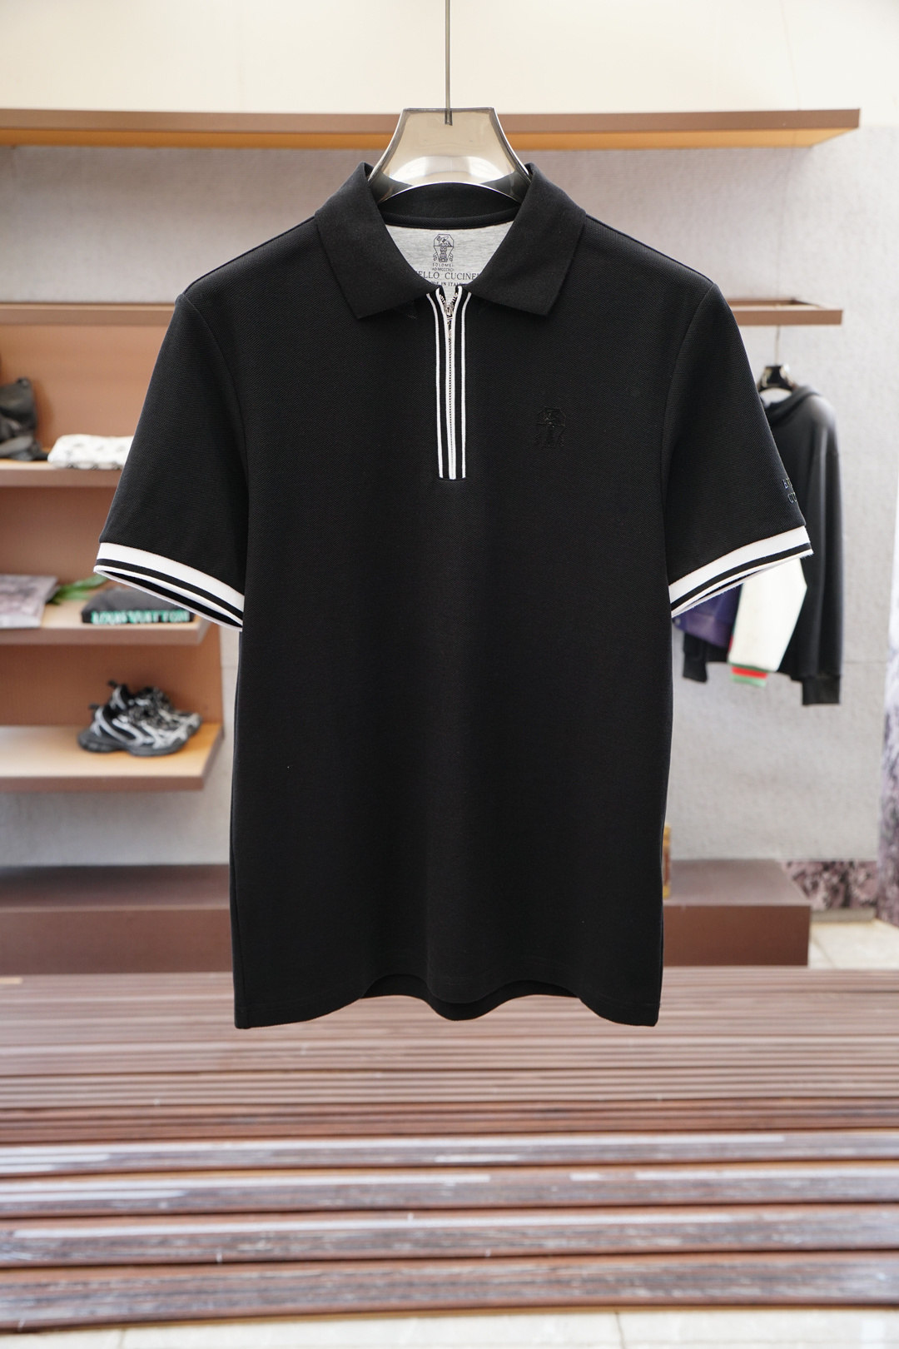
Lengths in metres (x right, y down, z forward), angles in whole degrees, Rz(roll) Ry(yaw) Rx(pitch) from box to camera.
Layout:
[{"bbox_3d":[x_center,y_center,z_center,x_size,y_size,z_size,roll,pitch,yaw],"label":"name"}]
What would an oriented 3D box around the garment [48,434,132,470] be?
[{"bbox_3d":[-0.734,-0.501,3.111,0.270,0.053,0.220,0,16,-1],"label":"garment"}]

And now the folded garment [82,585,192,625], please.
[{"bbox_3d":[-0.712,-0.168,3.268,0.252,0.042,0.230,0,16,-1],"label":"folded garment"}]

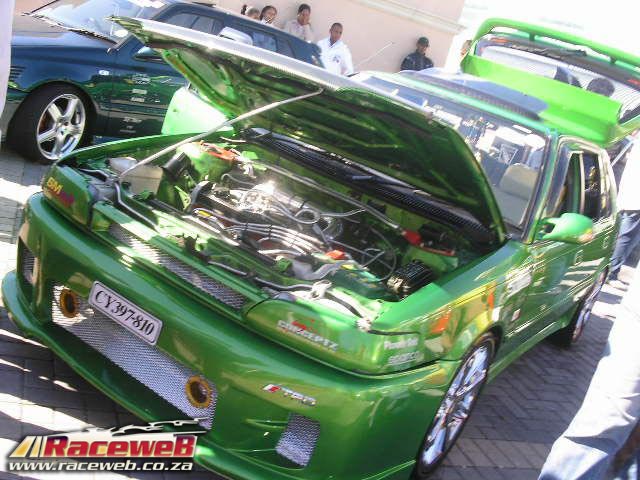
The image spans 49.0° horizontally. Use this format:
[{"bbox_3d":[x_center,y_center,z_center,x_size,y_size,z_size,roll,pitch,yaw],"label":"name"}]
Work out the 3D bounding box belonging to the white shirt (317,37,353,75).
[{"bbox_3d":[0.030,-1.939,8.253,0.540,0.720,0.300,16,14,0],"label":"white shirt"}]

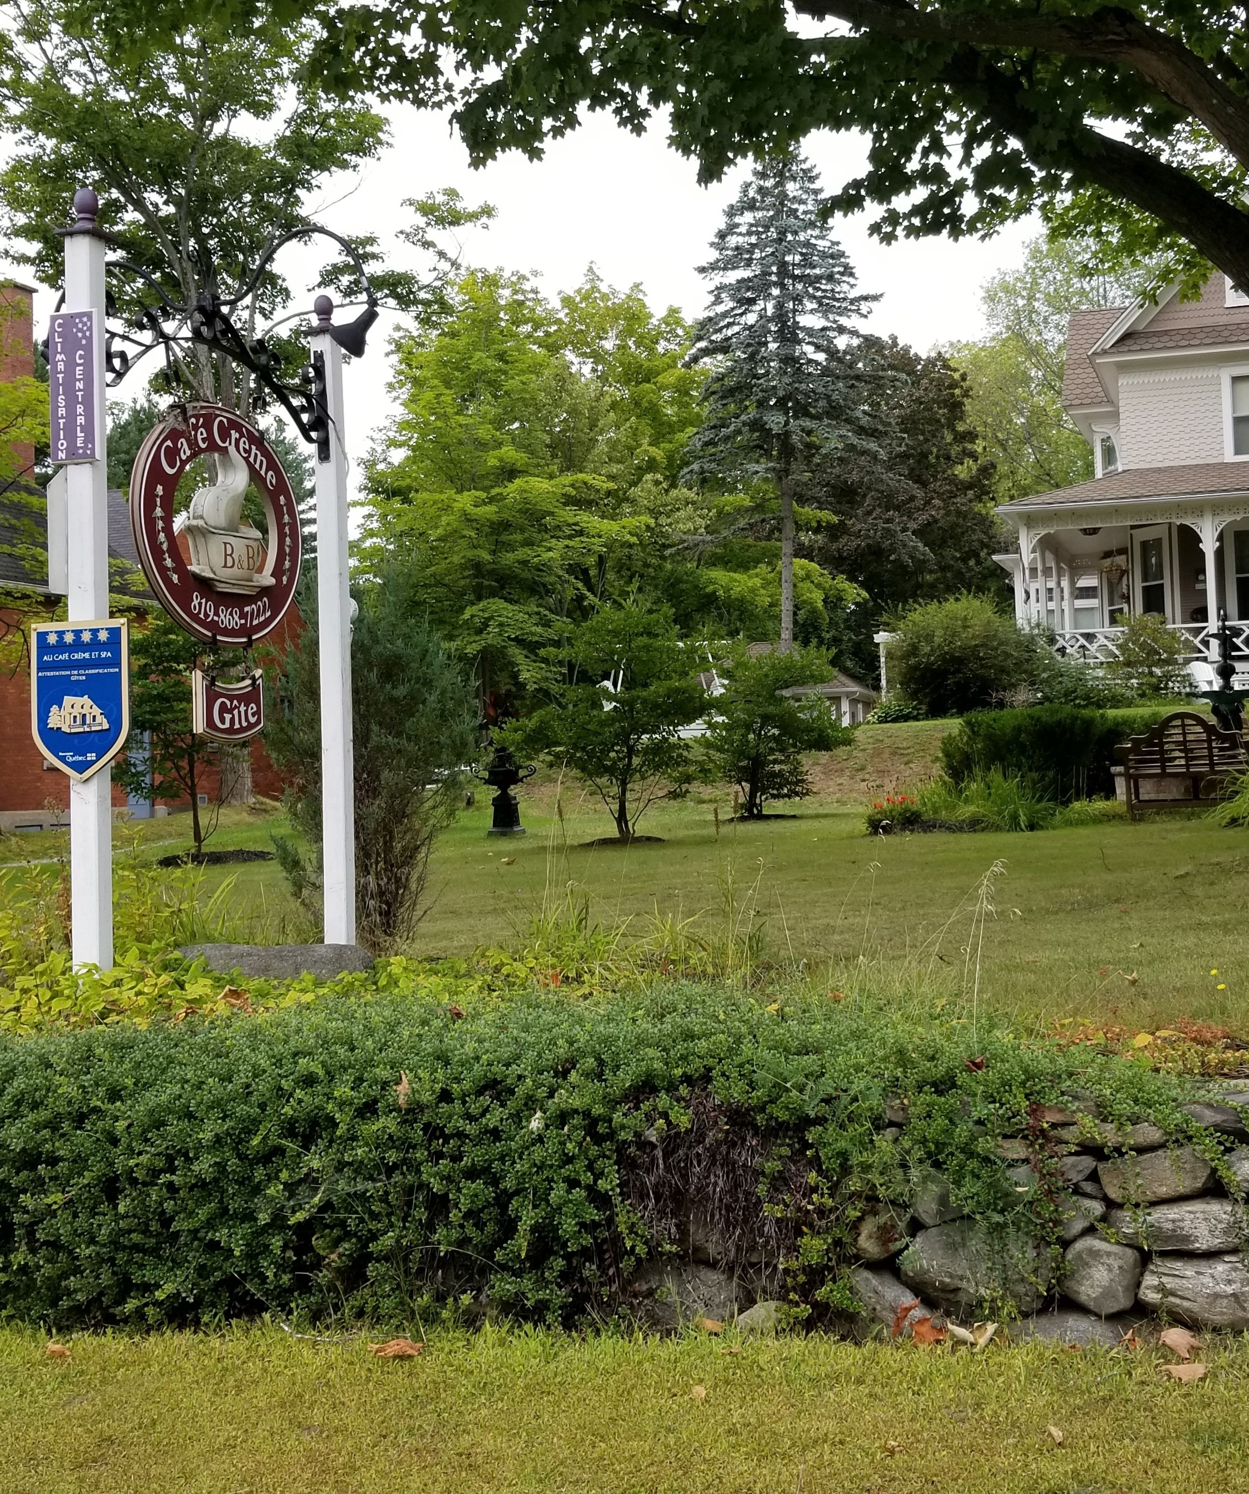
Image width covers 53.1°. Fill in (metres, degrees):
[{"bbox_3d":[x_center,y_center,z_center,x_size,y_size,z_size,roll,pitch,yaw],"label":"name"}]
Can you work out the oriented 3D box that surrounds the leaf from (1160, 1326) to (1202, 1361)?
[{"bbox_3d":[1.510,1.621,3.400,0.117,0.055,0.090,-2,-2,0],"label":"leaf"}]

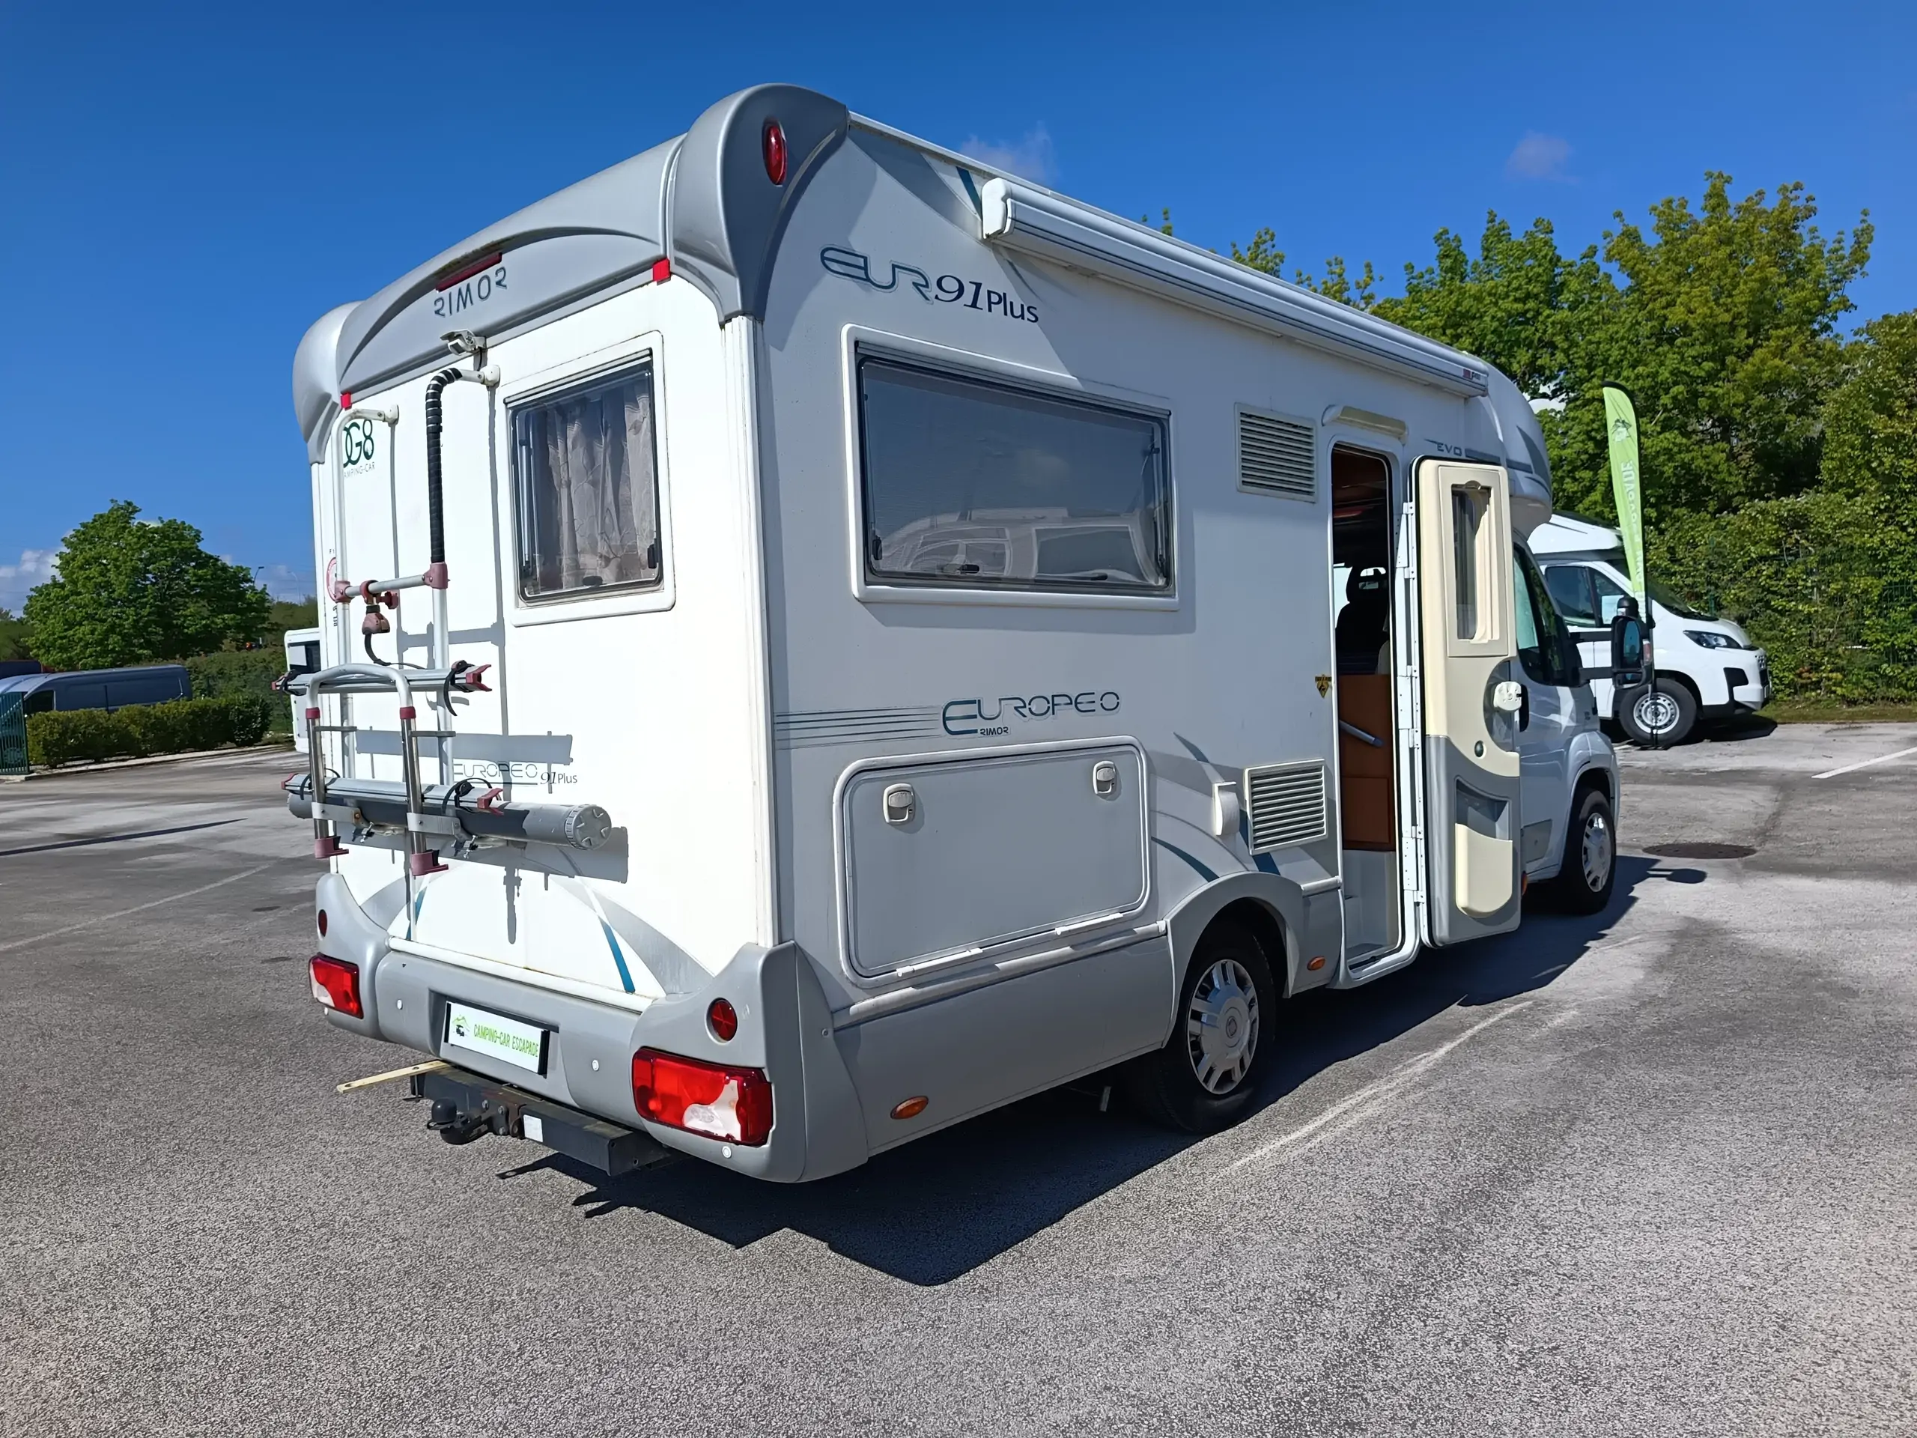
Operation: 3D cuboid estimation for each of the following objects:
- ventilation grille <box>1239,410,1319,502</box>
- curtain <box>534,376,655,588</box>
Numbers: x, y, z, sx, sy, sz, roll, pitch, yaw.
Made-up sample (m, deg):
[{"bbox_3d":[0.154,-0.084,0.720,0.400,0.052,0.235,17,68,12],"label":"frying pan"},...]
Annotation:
[{"bbox_3d":[0.975,-0.799,4.028,0.030,0.258,0.455,0,2,44],"label":"ventilation grille"},{"bbox_3d":[-0.913,-0.596,3.328,0.560,0.530,0.080,-1,2,43],"label":"curtain"}]

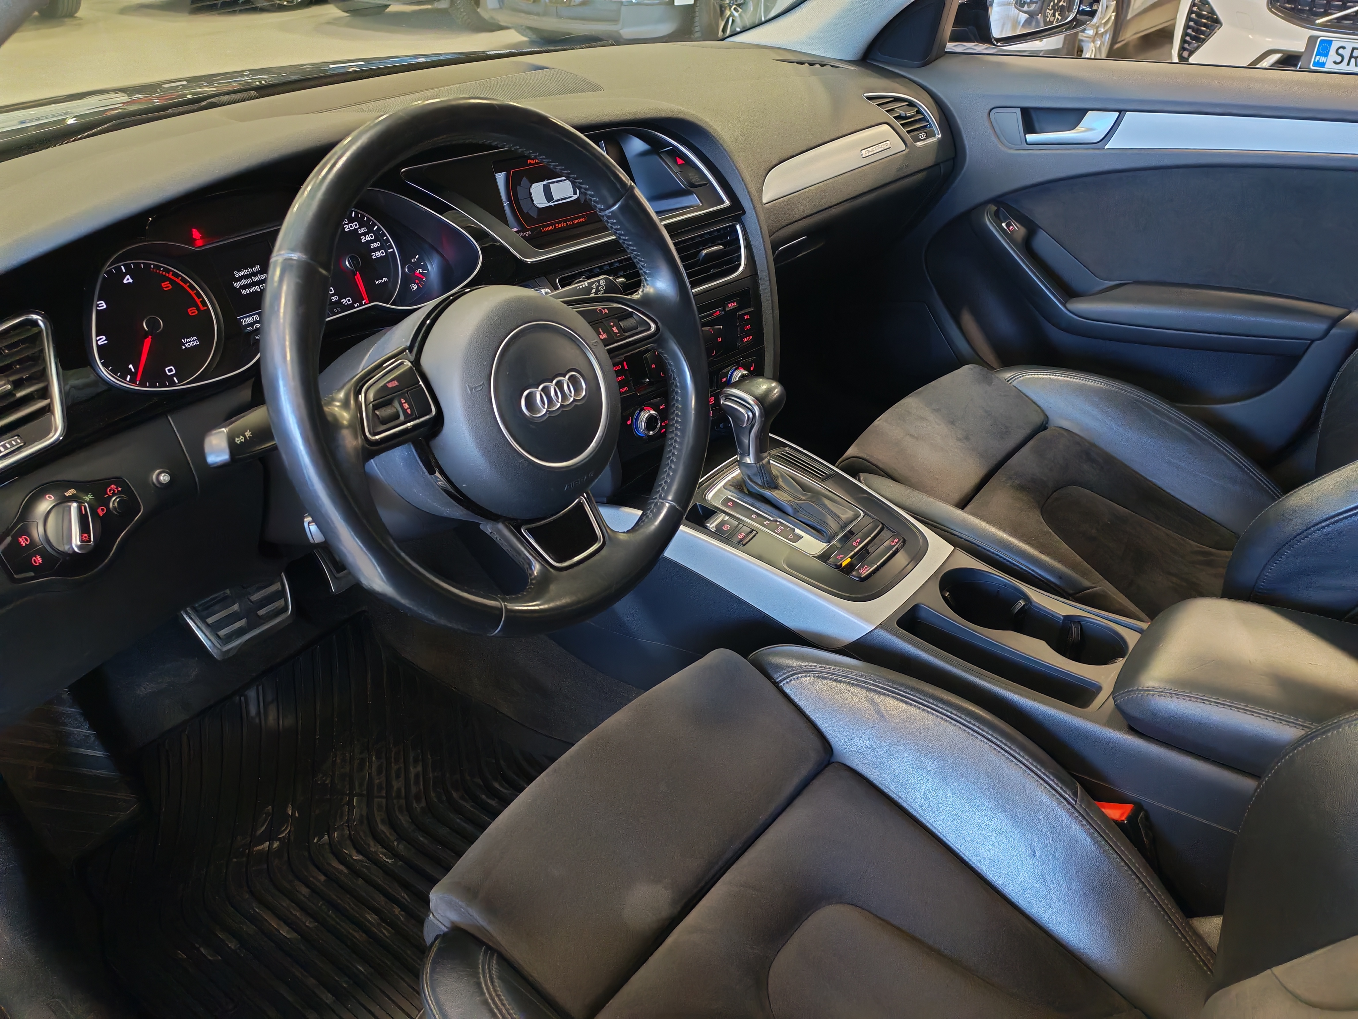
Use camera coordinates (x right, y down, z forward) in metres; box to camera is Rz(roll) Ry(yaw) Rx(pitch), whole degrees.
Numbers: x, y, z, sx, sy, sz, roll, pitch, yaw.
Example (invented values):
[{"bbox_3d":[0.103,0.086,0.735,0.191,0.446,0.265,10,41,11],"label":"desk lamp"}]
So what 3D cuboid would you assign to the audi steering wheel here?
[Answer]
[{"bbox_3d":[-0.118,-0.097,0.754,0.100,0.372,0.372,0,24,45],"label":"audi steering wheel"}]

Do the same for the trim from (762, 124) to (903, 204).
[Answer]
[{"bbox_3d":[0.200,-0.454,1.377,0.035,0.056,0.345,1,25,44],"label":"trim"}]

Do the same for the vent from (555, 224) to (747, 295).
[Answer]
[{"bbox_3d":[-0.031,-0.250,1.128,0.258,0.060,0.050,-26,23,-35],"label":"vent"}]

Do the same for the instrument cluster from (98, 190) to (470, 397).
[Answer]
[{"bbox_3d":[-0.337,-0.194,0.907,0.075,0.122,0.360,-4,21,46],"label":"instrument cluster"}]

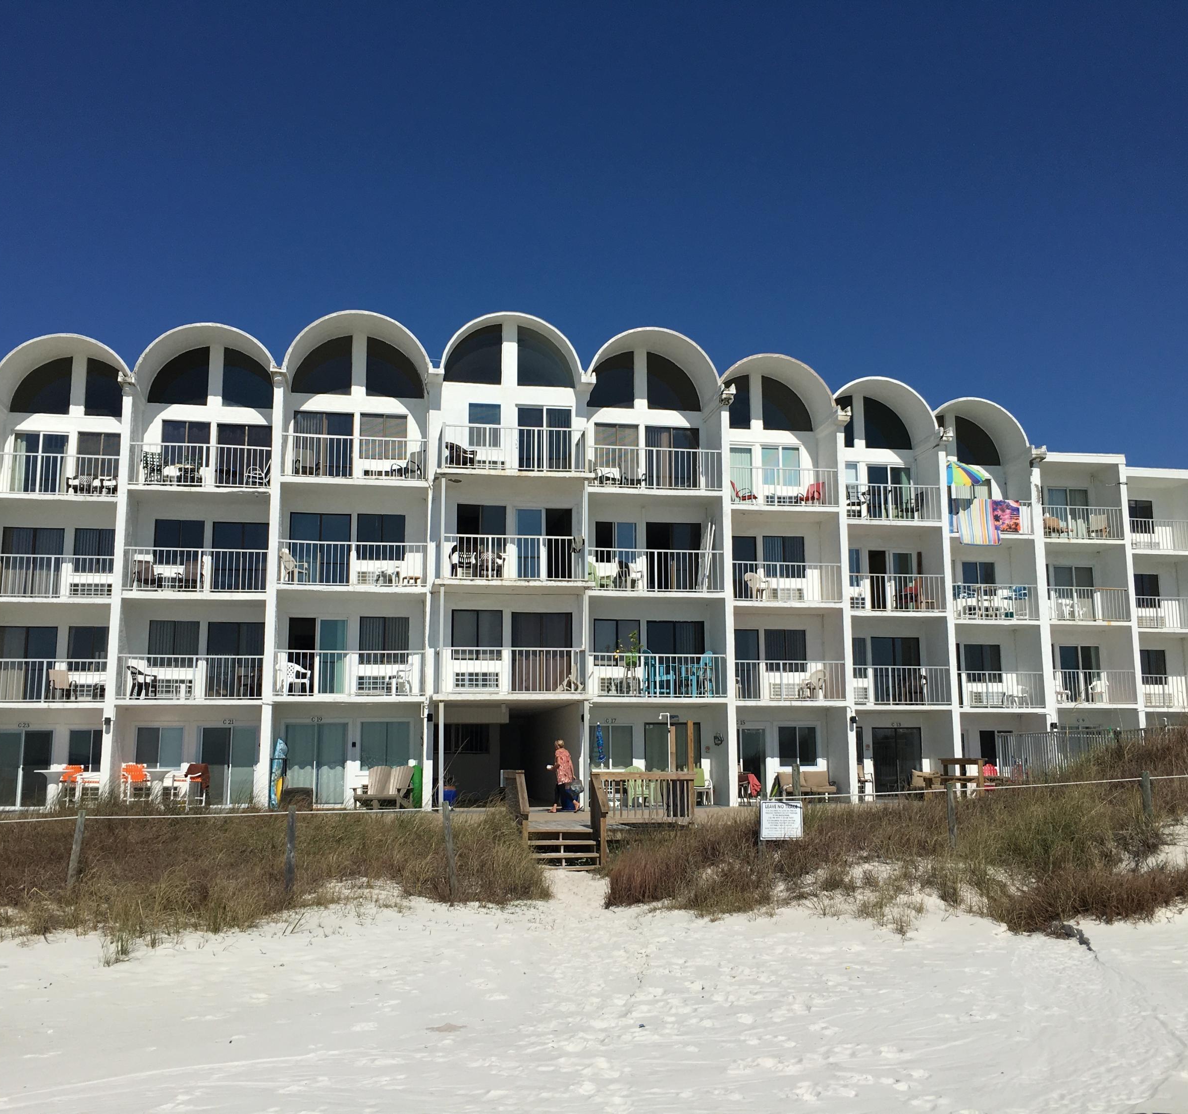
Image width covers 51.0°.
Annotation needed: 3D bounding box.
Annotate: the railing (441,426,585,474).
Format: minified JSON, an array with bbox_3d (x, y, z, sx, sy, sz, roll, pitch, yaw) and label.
[{"bbox_3d":[-1.961,-2.455,30.238,3.450,1.100,1.150,1,-10,-10],"label":"railing"}]

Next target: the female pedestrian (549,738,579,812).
[{"bbox_3d":[-0.663,4.808,27.359,0.600,1.588,0.540,-7,-12,31],"label":"female pedestrian"}]

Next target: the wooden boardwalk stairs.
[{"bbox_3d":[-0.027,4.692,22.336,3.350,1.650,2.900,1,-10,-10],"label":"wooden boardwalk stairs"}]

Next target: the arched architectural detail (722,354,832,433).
[{"bbox_3d":[4.750,-4.640,34.826,3.600,1.730,1.450,1,-10,-10],"label":"arched architectural detail"}]

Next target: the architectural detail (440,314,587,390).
[{"bbox_3d":[-2.075,-5.230,31.212,3.600,1.730,0.650,1,-10,-10],"label":"architectural detail"}]

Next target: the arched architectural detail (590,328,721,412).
[{"bbox_3d":[1.426,-4.965,32.859,3.600,1.730,1.450,1,-10,-10],"label":"arched architectural detail"}]

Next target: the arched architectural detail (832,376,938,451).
[{"bbox_3d":[8.156,-4.295,36.908,3.600,1.730,1.450,1,-10,-10],"label":"arched architectural detail"}]

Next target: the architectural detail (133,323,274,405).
[{"bbox_3d":[-9.897,-4.980,32.220,3.600,1.730,1.450,1,-10,-10],"label":"architectural detail"}]

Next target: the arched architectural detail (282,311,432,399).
[{"bbox_3d":[-5.933,-5.140,31.526,3.600,1.730,1.450,1,-10,-10],"label":"arched architectural detail"}]

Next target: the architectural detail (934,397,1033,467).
[{"bbox_3d":[11.537,-3.956,38.956,3.600,1.730,1.450,1,-10,-10],"label":"architectural detail"}]

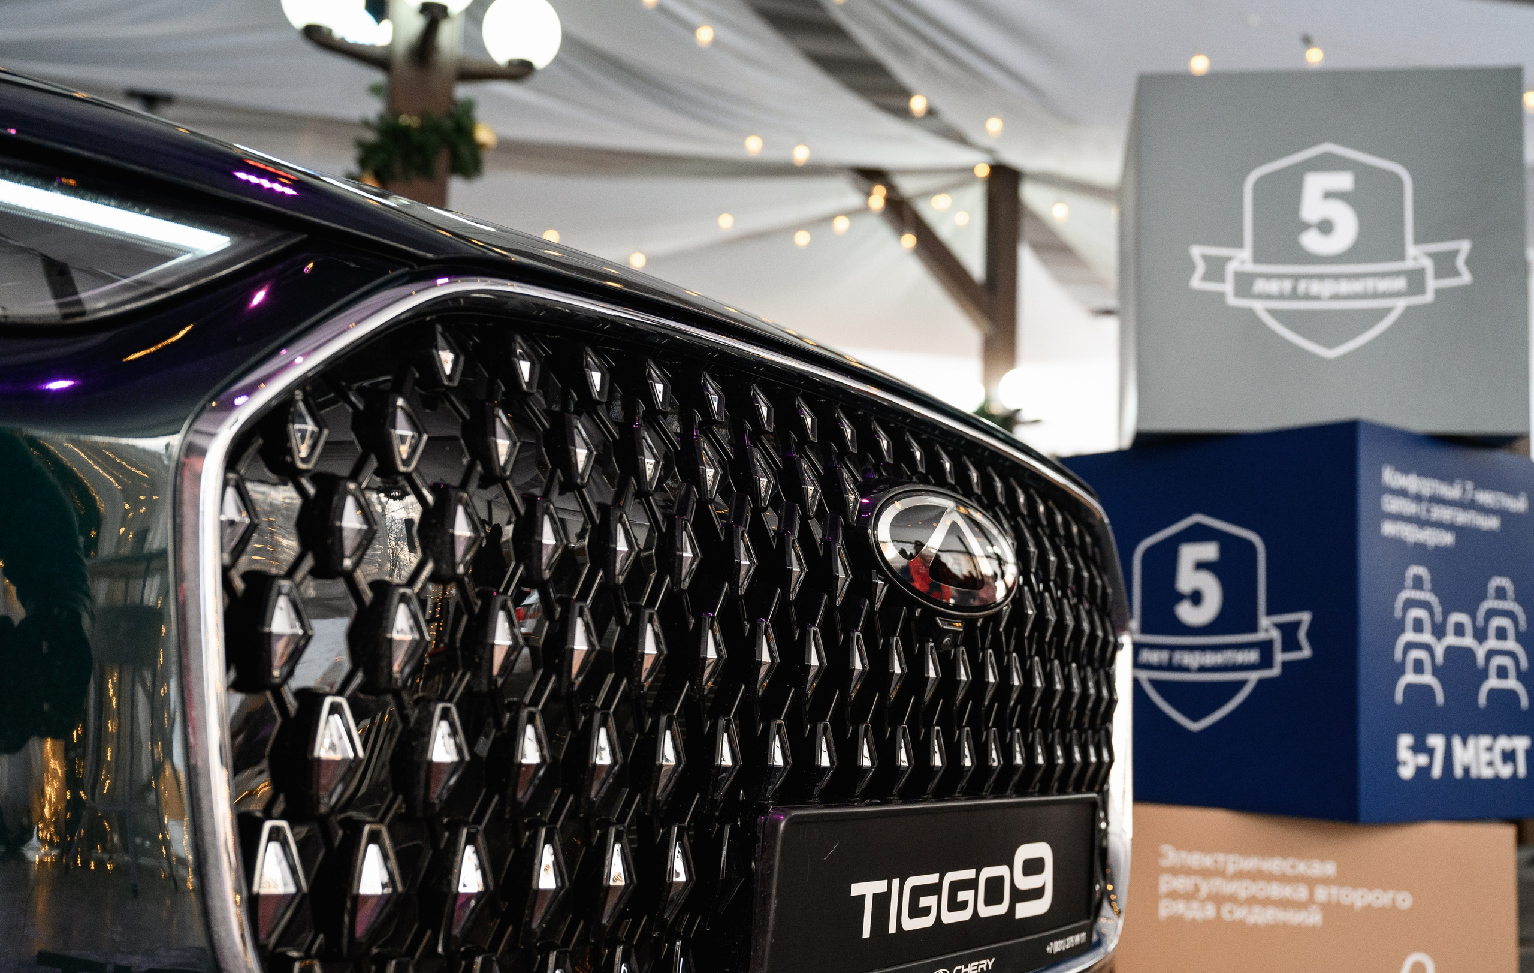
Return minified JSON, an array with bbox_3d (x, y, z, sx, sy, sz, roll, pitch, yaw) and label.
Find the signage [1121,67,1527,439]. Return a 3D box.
[{"bbox_3d":[0.804,-0.287,2.326,0.505,0.505,0.505,1,-7,10],"label":"signage"}]

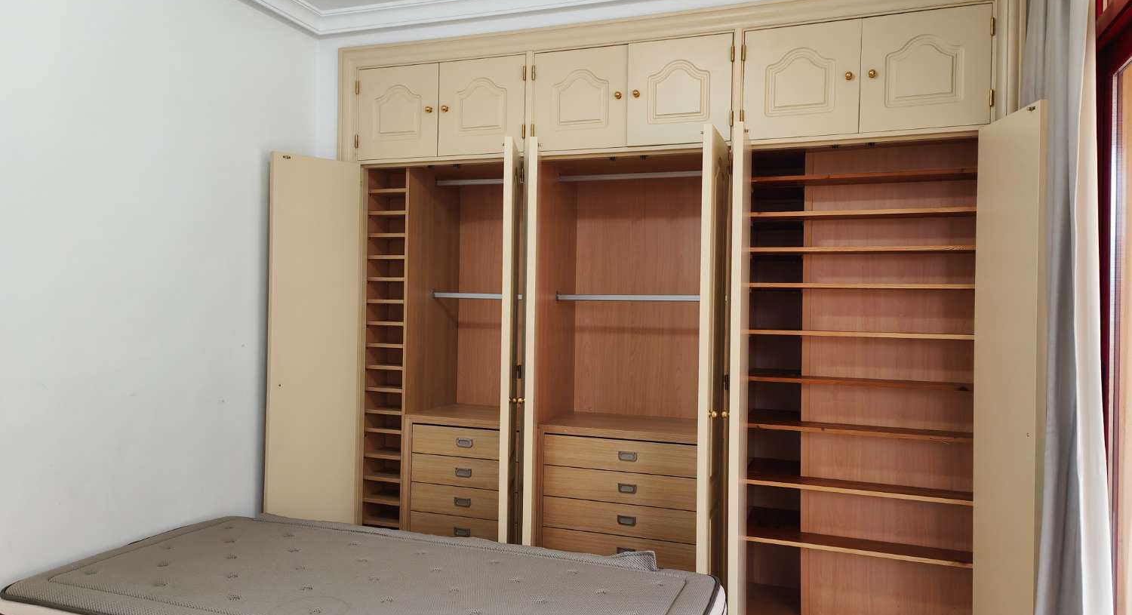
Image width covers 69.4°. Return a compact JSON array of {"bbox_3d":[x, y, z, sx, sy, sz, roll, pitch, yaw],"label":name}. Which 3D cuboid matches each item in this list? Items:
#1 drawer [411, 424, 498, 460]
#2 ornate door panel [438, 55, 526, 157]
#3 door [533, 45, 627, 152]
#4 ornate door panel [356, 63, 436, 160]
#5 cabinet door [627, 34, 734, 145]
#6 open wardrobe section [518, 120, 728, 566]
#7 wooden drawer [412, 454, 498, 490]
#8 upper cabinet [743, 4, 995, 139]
[{"bbox_3d":[-0.353,0.568,3.622,0.489,0.127,0.426,1,0,21],"label":"drawer"},{"bbox_3d":[-0.353,-0.845,3.453,0.407,0.405,0.031,1,0,21],"label":"ornate door panel"},{"bbox_3d":[0.060,-0.837,3.295,0.400,0.404,0.031,1,0,21],"label":"door"},{"bbox_3d":[-0.734,-0.855,3.599,0.410,0.406,0.031,1,0,21],"label":"ornate door panel"},{"bbox_3d":[0.437,-0.830,3.151,0.408,0.406,0.031,1,0,21],"label":"cabinet door"},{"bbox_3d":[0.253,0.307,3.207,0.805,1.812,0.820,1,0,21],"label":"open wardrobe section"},{"bbox_3d":[-0.355,0.694,3.622,0.489,0.125,0.426,1,0,21],"label":"wooden drawer"},{"bbox_3d":[1.105,-0.798,3.046,0.805,0.396,0.501,1,0,21],"label":"upper cabinet"}]

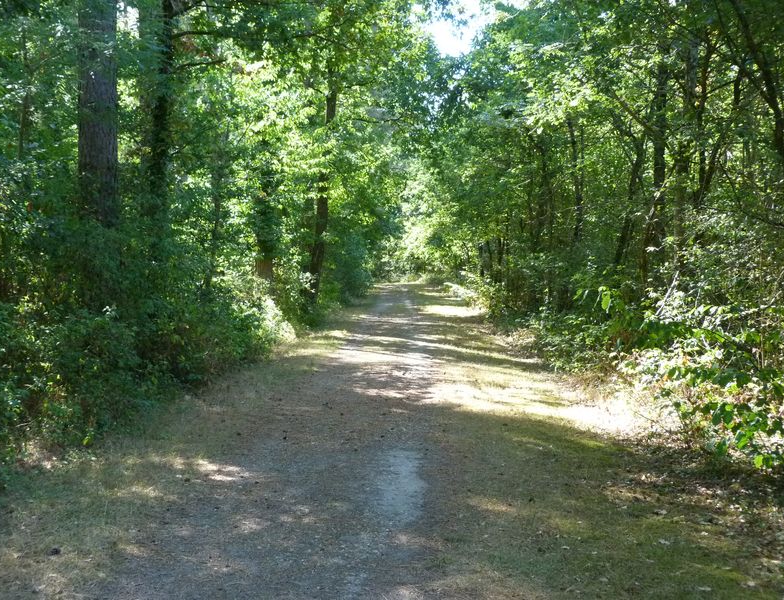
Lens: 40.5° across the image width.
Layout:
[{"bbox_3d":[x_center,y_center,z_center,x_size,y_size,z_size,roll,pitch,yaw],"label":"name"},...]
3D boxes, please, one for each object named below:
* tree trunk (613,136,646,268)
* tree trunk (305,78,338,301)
[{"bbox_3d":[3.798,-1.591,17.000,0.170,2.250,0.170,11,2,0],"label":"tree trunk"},{"bbox_3d":[-2.041,-3.222,31.000,0.430,6.900,0.430,5,2,0],"label":"tree trunk"}]

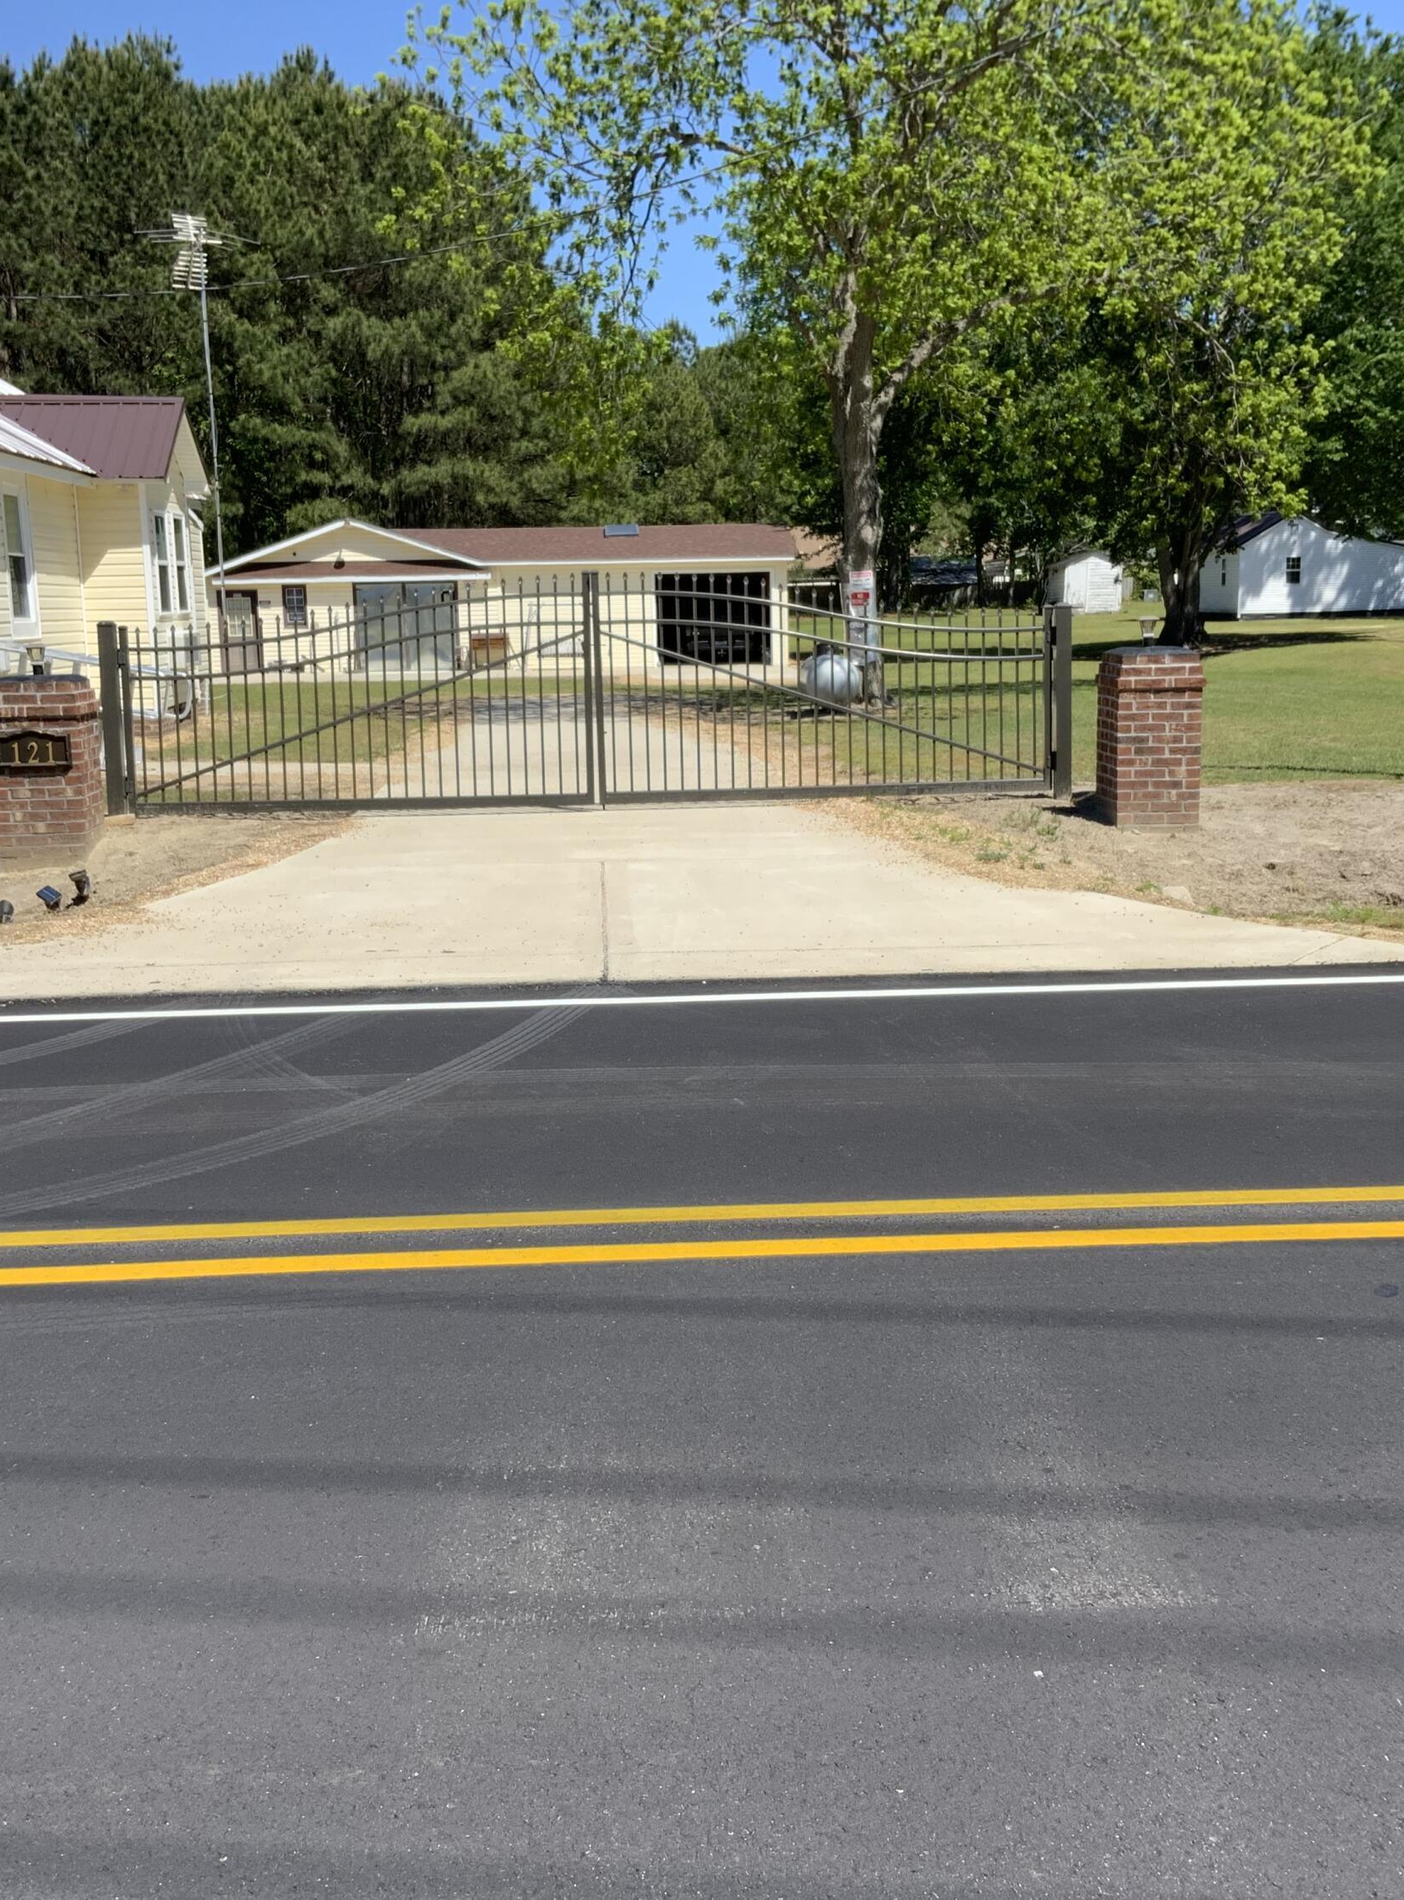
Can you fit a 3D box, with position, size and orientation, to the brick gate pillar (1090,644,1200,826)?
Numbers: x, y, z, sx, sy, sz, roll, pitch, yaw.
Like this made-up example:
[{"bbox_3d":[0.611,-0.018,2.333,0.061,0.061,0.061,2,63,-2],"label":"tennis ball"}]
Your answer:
[{"bbox_3d":[2.706,-1.295,12.866,0.540,1.040,0.540,-2,10,-4],"label":"brick gate pillar"}]

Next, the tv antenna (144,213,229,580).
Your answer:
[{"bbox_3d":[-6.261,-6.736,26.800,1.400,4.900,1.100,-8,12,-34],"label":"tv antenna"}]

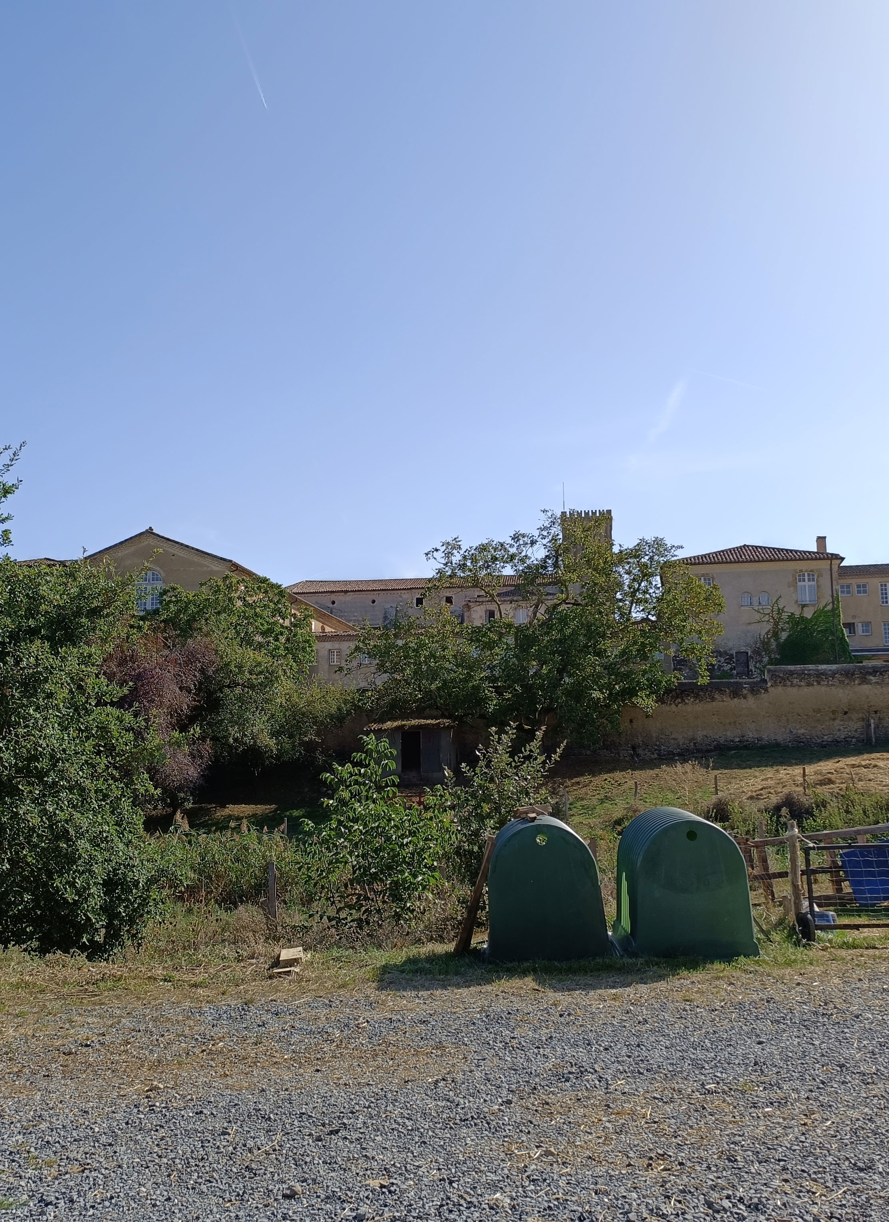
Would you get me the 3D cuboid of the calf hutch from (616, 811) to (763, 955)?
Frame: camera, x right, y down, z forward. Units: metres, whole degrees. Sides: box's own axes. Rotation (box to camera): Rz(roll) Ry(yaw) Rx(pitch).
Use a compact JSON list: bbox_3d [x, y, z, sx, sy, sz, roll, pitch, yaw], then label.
[{"bbox_3d":[2.507,2.850,12.079,1.220,1.370,1.400,0,-9,0],"label":"calf hutch"}]

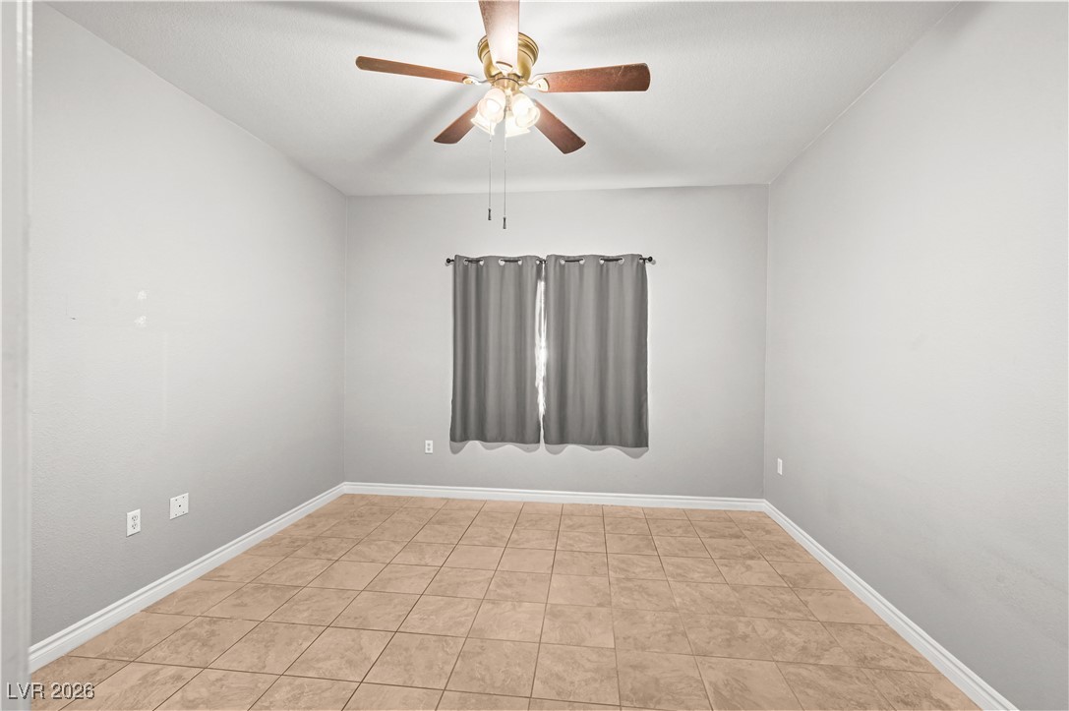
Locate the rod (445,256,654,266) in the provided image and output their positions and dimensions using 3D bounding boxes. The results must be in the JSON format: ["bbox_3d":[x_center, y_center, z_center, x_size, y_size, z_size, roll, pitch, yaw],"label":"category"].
[{"bbox_3d":[0.111,-0.821,4.098,1.781,0.042,0.060,0,0,6],"label":"rod"}]

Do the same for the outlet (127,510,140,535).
[{"bbox_3d":[-1.974,0.825,2.346,0.010,0.115,0.071,0,0,6],"label":"outlet"}]

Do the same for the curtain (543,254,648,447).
[{"bbox_3d":[0.523,-0.040,4.047,0.881,1.631,0.100,0,0,6],"label":"curtain"}]

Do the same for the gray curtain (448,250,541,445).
[{"bbox_3d":[-0.337,-0.049,4.144,0.789,1.635,0.100,0,0,6],"label":"gray curtain"}]

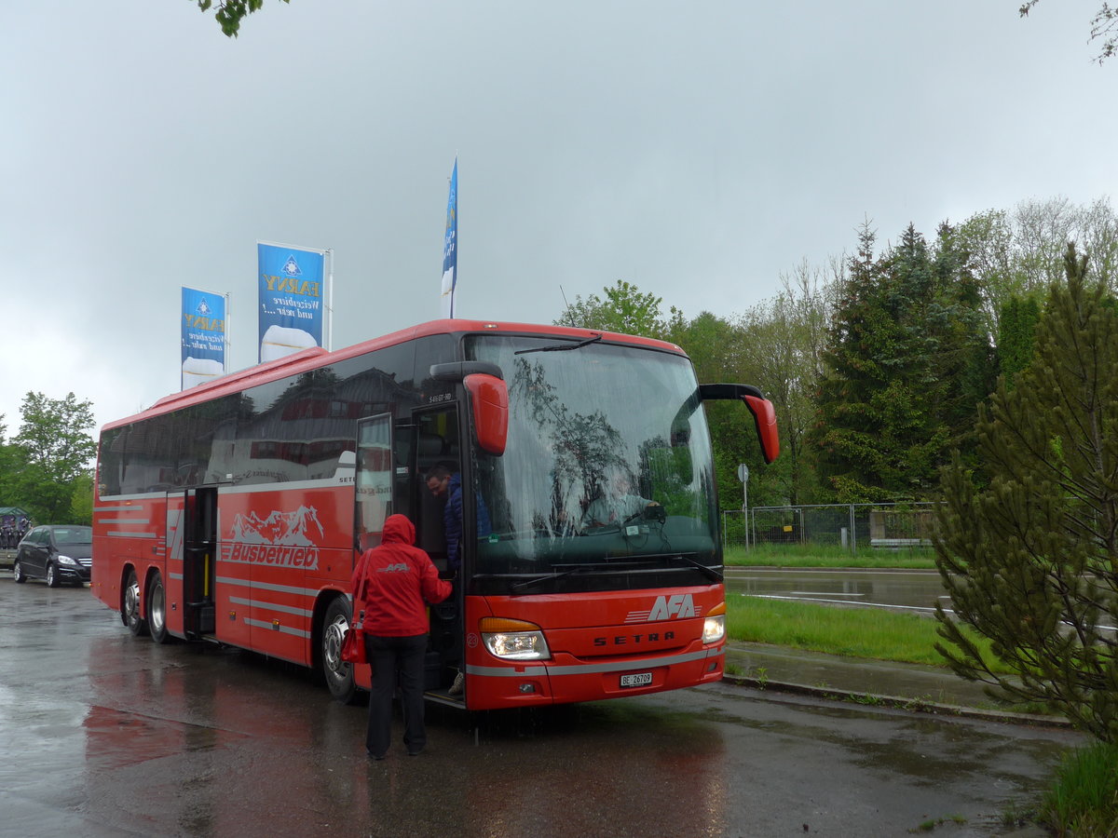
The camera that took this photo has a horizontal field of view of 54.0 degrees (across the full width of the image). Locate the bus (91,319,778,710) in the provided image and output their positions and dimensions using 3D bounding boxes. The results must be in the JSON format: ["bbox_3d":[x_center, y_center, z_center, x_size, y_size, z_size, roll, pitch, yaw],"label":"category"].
[{"bbox_3d":[-3.121,1.129,13.858,2.700,3.600,13.100,2,-6,-35],"label":"bus"}]

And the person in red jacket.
[{"bbox_3d":[-1.132,1.563,8.019,0.700,1.720,0.500,-1,-5,0],"label":"person in red jacket"}]

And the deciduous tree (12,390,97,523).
[{"bbox_3d":[-22.000,2.366,48.156,4.200,7.300,4.200,-1,-5,0],"label":"deciduous tree"}]

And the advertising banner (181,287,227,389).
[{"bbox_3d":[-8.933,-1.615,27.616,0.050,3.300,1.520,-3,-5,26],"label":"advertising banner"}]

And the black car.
[{"bbox_3d":[-13.282,3.648,29.704,1.780,1.600,4.270,3,-6,-42],"label":"black car"}]

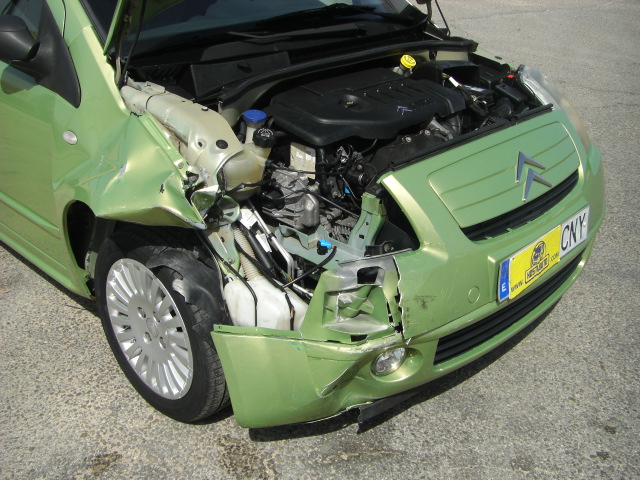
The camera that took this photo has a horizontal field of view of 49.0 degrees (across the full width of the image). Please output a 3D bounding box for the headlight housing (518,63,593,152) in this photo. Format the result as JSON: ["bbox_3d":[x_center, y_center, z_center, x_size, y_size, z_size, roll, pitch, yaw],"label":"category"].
[{"bbox_3d":[0.796,-0.444,2.408,0.350,0.265,0.270,23,34,39],"label":"headlight housing"}]

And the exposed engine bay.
[{"bbox_3d":[0.165,-0.242,2.248,0.730,0.570,1.280,23,34,39],"label":"exposed engine bay"}]

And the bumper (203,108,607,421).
[{"bbox_3d":[0.457,-0.005,2.107,0.490,0.650,1.600,23,34,39],"label":"bumper"}]

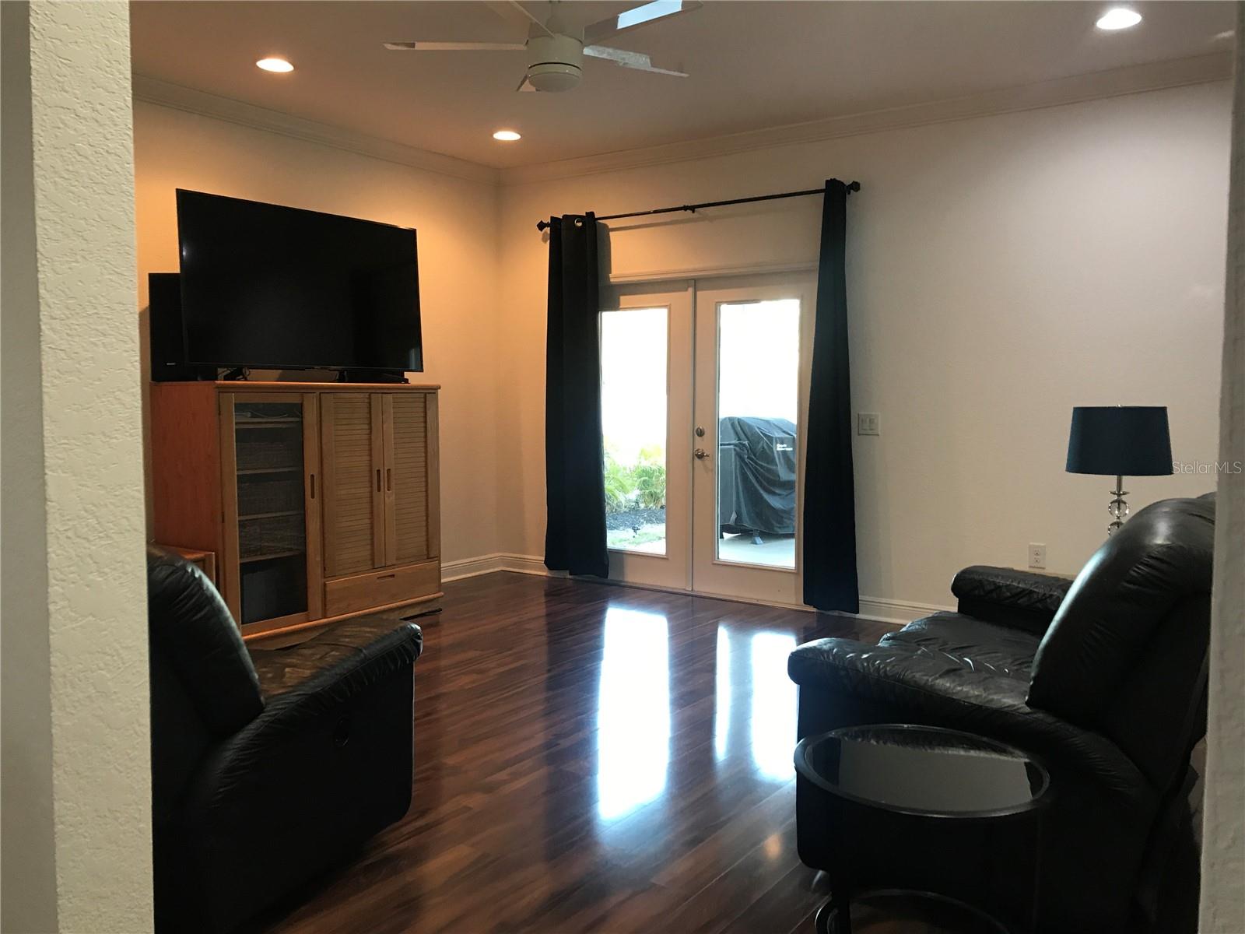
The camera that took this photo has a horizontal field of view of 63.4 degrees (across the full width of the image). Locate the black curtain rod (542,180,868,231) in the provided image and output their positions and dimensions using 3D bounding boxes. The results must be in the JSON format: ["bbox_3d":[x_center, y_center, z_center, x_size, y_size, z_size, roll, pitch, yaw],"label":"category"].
[{"bbox_3d":[0.373,-1.600,6.251,2.320,0.070,0.090,3,6,35],"label":"black curtain rod"}]

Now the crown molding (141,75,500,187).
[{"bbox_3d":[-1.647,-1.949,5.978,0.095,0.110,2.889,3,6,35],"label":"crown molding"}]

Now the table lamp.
[{"bbox_3d":[2.012,0.105,4.109,0.395,0.715,0.395,3,6,35],"label":"table lamp"}]

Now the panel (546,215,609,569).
[{"bbox_3d":[-0.322,-0.479,6.819,0.490,2.440,0.120,3,6,35],"label":"panel"}]

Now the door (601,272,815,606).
[{"bbox_3d":[0.453,-0.203,6.404,1.800,2.070,0.090,3,6,35],"label":"door"}]

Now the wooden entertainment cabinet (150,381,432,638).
[{"bbox_3d":[-1.750,0.220,5.579,0.575,1.350,1.440,3,6,35],"label":"wooden entertainment cabinet"}]

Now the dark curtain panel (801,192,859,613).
[{"bbox_3d":[1.222,-0.388,5.733,0.330,2.450,0.120,3,6,35],"label":"dark curtain panel"}]

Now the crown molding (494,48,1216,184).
[{"bbox_3d":[0.968,-1.937,5.843,4.522,0.110,0.095,3,6,35],"label":"crown molding"}]

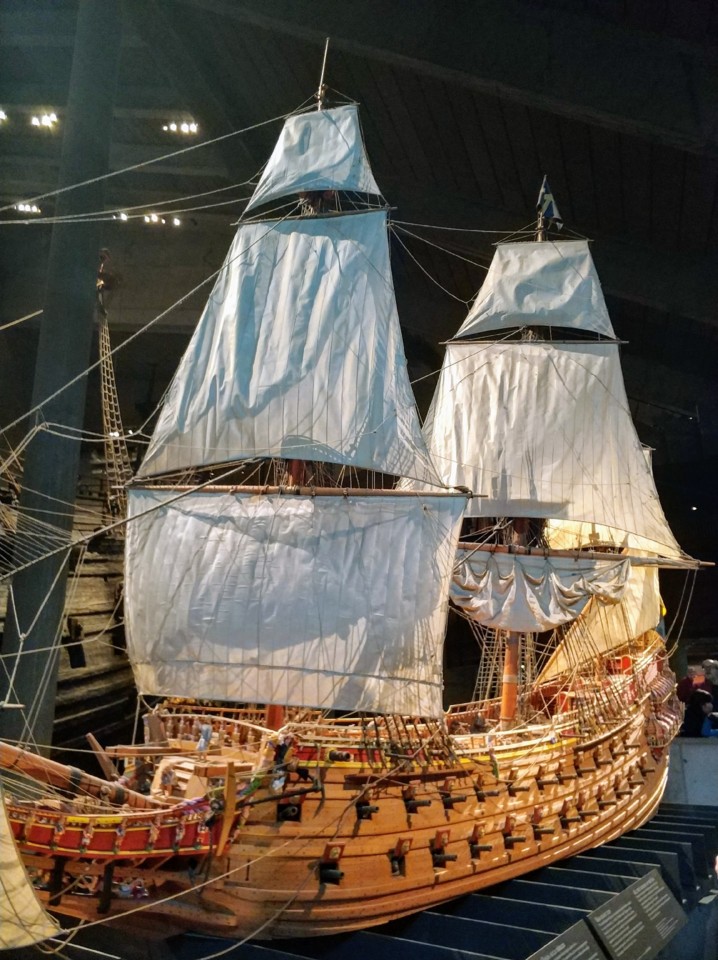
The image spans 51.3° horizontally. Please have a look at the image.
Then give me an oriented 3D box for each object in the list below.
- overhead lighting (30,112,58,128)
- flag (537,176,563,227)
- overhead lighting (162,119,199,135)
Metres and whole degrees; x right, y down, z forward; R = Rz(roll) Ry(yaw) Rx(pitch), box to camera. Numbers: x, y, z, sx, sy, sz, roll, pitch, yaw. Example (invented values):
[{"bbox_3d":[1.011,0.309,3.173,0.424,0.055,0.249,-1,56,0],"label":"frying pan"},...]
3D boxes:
[{"bbox_3d":[-10.117,-11.565,24.062,0.900,0.380,0.380,8,-18,-26],"label":"overhead lighting"},{"bbox_3d":[1.450,-2.112,5.693,0.210,0.400,0.090,3,-17,-10],"label":"flag"},{"bbox_3d":[-5.813,-11.513,24.361,1.150,0.380,0.380,4,-17,-15],"label":"overhead lighting"}]

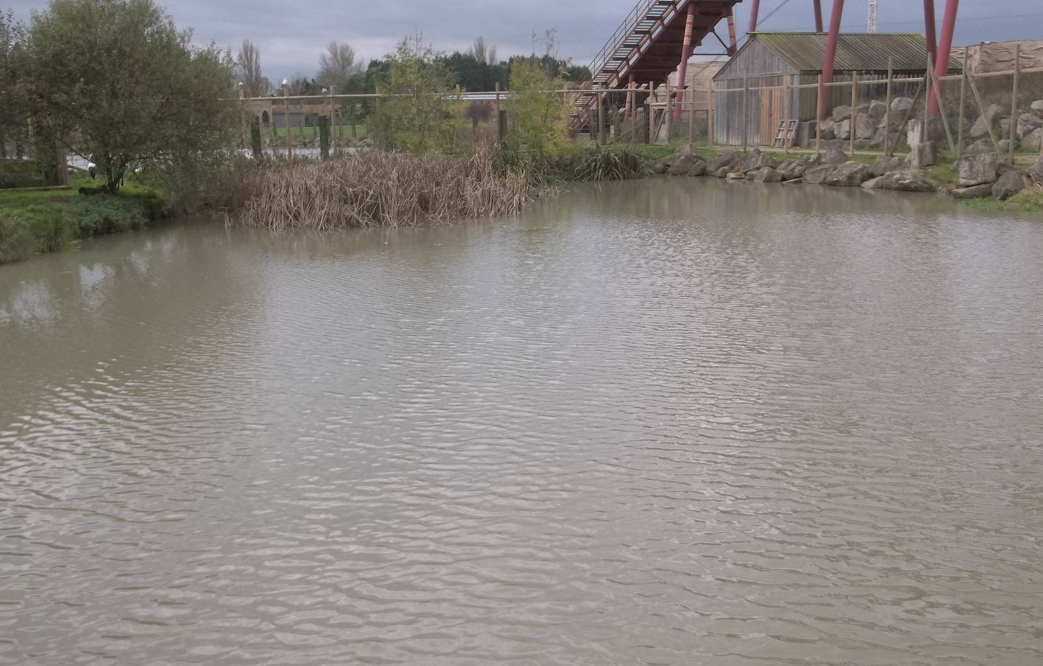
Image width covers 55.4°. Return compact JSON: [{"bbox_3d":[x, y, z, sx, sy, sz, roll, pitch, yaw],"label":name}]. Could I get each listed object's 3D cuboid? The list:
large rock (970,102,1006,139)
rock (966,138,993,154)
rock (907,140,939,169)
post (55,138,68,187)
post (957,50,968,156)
[{"bbox_3d":[14.063,-6.392,30.000,1.000,1.050,0.800,4,14,24],"label":"large rock"},{"bbox_3d":[13.369,-5.454,29.000,0.800,0.480,0.650,4,14,24],"label":"rock"},{"bbox_3d":[10.505,-4.666,26.000,0.780,0.700,0.650,3,14,21],"label":"rock"},{"bbox_3d":[-10.830,-4.011,23.379,0.230,1.135,0.200,-7,14,-24],"label":"post"},{"bbox_3d":[12.414,-6.505,28.000,0.120,3.100,0.120,4,14,23],"label":"post"}]

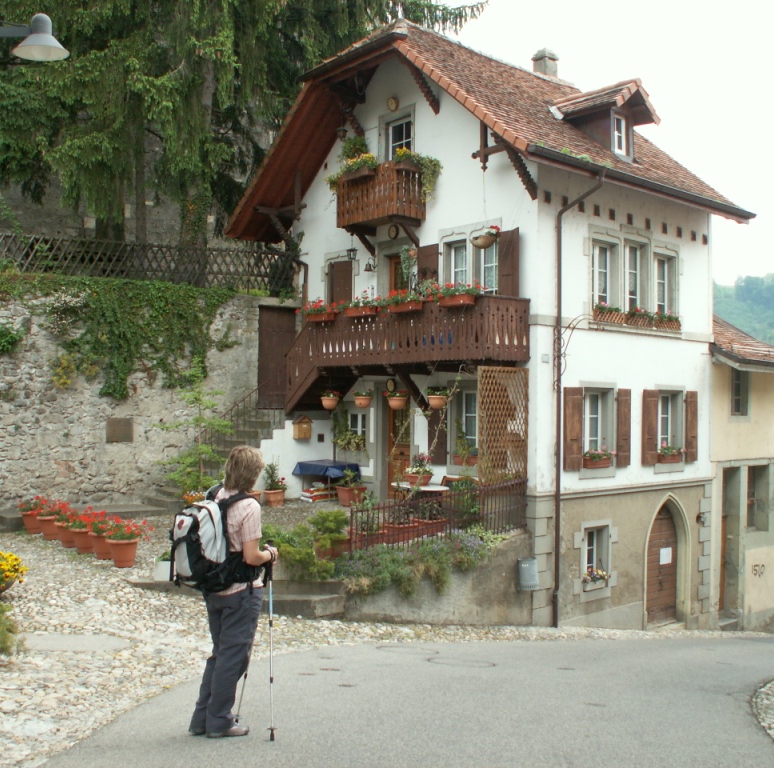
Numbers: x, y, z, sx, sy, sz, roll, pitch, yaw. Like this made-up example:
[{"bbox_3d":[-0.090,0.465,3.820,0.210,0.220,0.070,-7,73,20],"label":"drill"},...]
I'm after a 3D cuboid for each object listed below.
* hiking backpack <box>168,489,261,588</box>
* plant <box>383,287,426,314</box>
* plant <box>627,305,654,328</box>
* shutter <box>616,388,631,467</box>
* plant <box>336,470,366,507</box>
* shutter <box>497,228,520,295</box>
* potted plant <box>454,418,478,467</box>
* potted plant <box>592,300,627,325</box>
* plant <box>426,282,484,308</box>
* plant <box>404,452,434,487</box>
[{"bbox_3d":[-0.975,0.879,5.850,0.410,0.530,0.360,2,-1,-37],"label":"hiking backpack"},{"bbox_3d":[0.287,-1.343,16.961,0.270,0.350,0.780,1,-2,-39],"label":"plant"},{"bbox_3d":[4.435,-1.195,18.332,0.230,0.380,0.850,0,-2,44],"label":"plant"},{"bbox_3d":[4.235,0.776,18.463,0.050,1.351,0.468,-1,-2,44],"label":"shutter"},{"bbox_3d":[-0.619,1.810,18.388,0.440,0.683,0.440,1,-2,-39],"label":"plant"},{"bbox_3d":[1.982,-1.825,16.878,0.450,1.360,0.050,-1,-2,44],"label":"shutter"},{"bbox_3d":[1.382,1.000,17.998,0.340,0.869,0.480,1,-2,-39],"label":"potted plant"},{"bbox_3d":[3.856,-1.228,17.901,0.230,0.320,0.880,-1,-2,44],"label":"potted plant"},{"bbox_3d":[1.083,-1.384,16.375,0.320,0.380,0.920,1,-2,-39],"label":"plant"},{"bbox_3d":[0.456,1.239,15.000,0.430,0.470,0.380,0,-1,2],"label":"plant"}]

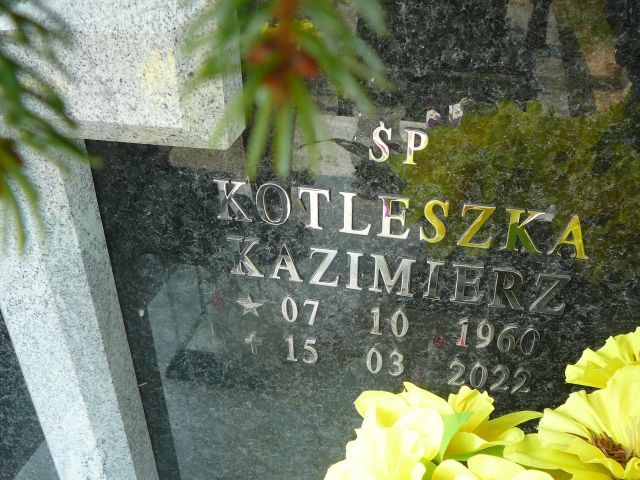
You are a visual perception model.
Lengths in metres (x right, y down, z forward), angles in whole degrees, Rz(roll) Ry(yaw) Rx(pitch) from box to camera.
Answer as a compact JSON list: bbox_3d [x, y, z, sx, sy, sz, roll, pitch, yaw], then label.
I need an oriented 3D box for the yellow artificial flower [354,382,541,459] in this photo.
[{"bbox_3d":[0.092,0.133,0.465,0.125,0.065,0.085,4,30,8],"label":"yellow artificial flower"}]

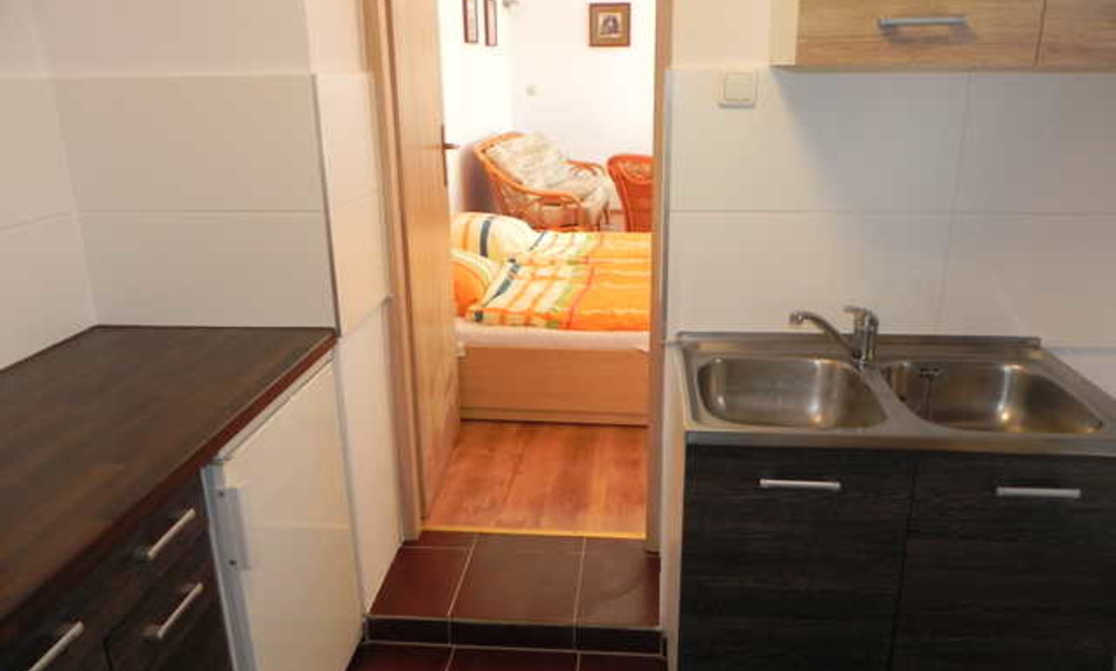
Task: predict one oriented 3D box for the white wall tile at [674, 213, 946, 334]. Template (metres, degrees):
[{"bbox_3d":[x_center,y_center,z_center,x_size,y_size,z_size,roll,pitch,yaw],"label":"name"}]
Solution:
[{"bbox_3d":[0.543,-0.124,1.861,0.600,0.295,0.010,1,17,5],"label":"white wall tile"}]

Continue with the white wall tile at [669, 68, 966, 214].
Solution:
[{"bbox_3d":[0.539,-0.410,1.775,0.600,0.298,0.010,1,17,5],"label":"white wall tile"}]

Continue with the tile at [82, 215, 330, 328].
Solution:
[{"bbox_3d":[-0.829,-0.147,1.988,0.605,0.297,0.010,1,17,5],"label":"tile"}]

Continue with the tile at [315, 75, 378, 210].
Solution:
[{"bbox_3d":[-0.512,-0.485,2.065,0.010,0.298,0.405,1,17,5],"label":"tile"}]

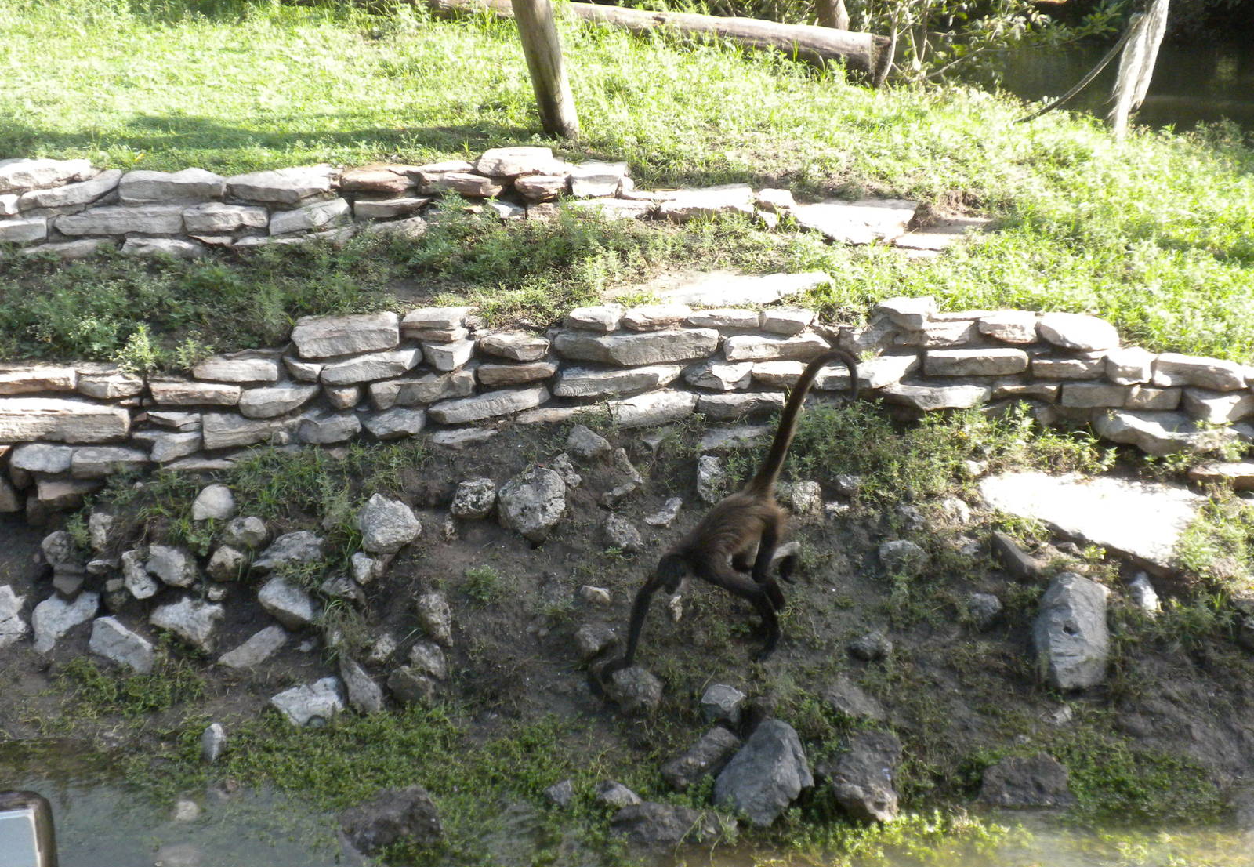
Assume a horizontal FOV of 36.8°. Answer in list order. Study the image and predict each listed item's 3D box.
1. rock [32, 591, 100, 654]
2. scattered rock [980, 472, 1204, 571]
[{"bbox_3d":[-1.955,0.657,6.560,0.235,0.207,0.153,0,18,0],"label":"rock"},{"bbox_3d":[1.767,0.316,7.297,0.802,0.080,0.535,14,32,23],"label":"scattered rock"}]

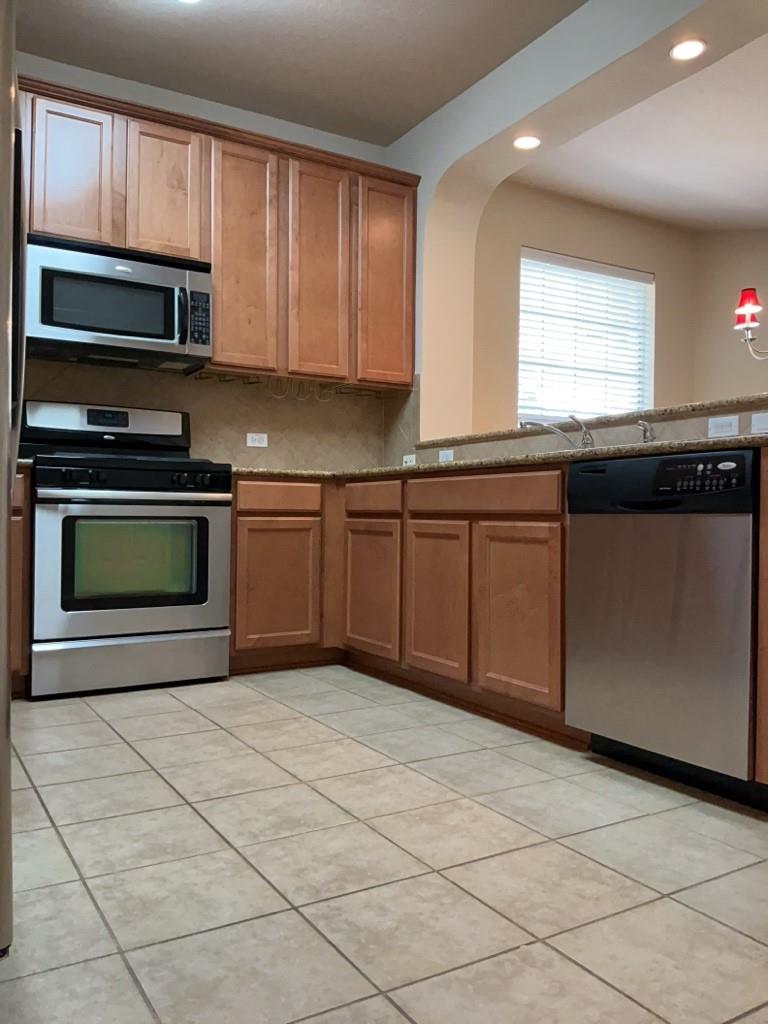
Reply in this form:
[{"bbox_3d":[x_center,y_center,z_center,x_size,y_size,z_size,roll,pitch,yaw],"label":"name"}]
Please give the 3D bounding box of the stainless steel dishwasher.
[{"bbox_3d":[0.960,0.255,2.272,0.600,0.791,0.606,1,0,-31],"label":"stainless steel dishwasher"}]

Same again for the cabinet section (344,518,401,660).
[{"bbox_3d":[0.186,0.320,3.559,0.560,0.572,0.469,1,0,-31],"label":"cabinet section"}]

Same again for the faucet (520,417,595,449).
[{"bbox_3d":[0.650,-0.271,2.961,0.375,0.176,0.080,1,0,-31],"label":"faucet"}]

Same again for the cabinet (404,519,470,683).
[{"bbox_3d":[0.438,0.321,3.136,0.560,0.572,0.410,1,0,-31],"label":"cabinet"}]

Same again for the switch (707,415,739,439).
[{"bbox_3d":[1.117,-0.280,2.634,0.012,0.068,0.116,1,0,-31],"label":"switch"}]

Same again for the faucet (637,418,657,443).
[{"bbox_3d":[0.913,-0.248,2.792,0.085,0.134,0.050,1,0,-31],"label":"faucet"}]

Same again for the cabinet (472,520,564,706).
[{"bbox_3d":[0.673,0.322,2.743,0.560,0.572,0.409,1,0,-31],"label":"cabinet"}]

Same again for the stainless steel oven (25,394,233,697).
[{"bbox_3d":[-1.123,0.113,3.412,0.758,1.181,0.690,1,0,-31],"label":"stainless steel oven"}]

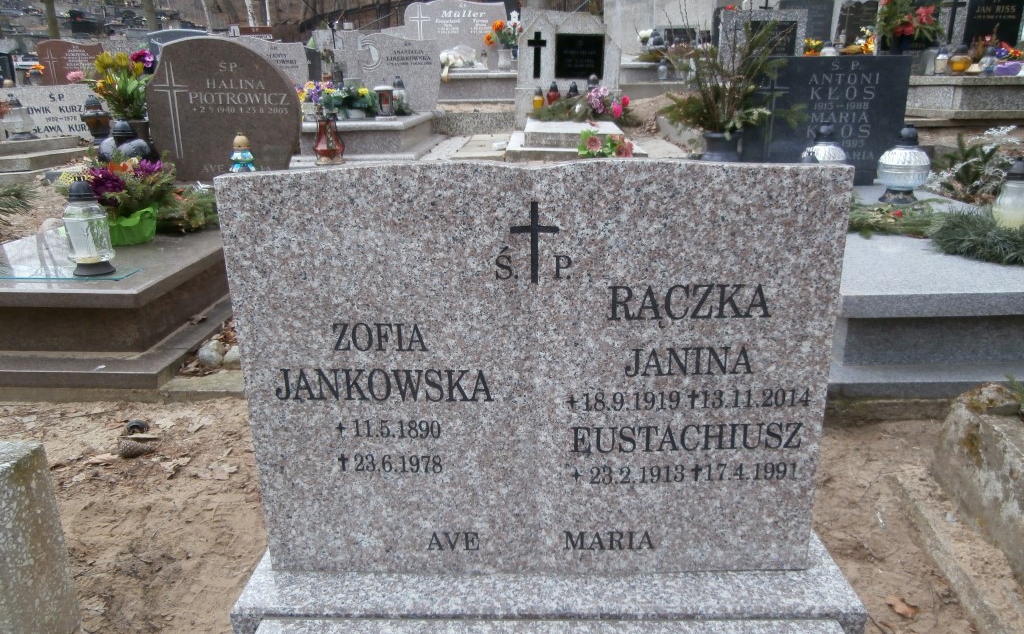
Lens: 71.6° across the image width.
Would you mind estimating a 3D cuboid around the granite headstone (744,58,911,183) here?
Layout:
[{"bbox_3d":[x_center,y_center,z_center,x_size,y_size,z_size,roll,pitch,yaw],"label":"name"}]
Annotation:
[{"bbox_3d":[1.383,-0.872,3.163,0.690,0.550,0.090,0,16,1],"label":"granite headstone"}]

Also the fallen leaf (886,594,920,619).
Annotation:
[{"bbox_3d":[0.626,0.460,1.142,0.036,0.017,0.053,-17,23,-39],"label":"fallen leaf"}]

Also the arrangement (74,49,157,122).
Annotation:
[{"bbox_3d":[-2.122,-1.239,3.800,0.380,0.390,0.310,-1,18,0],"label":"arrangement"}]

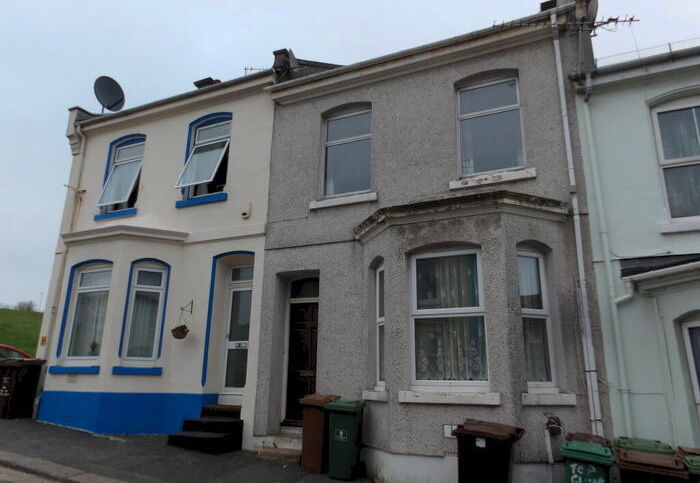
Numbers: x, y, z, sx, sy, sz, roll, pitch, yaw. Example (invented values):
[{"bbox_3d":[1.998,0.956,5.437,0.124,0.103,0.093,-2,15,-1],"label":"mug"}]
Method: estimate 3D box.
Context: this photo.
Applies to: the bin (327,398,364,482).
[{"bbox_3d":[-0.056,2.899,7.187,0.530,1.040,0.470,-6,-15,25],"label":"bin"}]

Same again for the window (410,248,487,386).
[{"bbox_3d":[1.366,1.049,6.793,1.040,1.843,0.100,-6,-15,25],"label":"window"}]

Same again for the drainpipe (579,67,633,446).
[{"bbox_3d":[3.426,0.390,6.391,0.110,5.672,0.160,-6,-15,25],"label":"drainpipe"}]

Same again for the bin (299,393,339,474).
[{"bbox_3d":[-0.450,2.941,7.512,0.530,1.040,0.470,-6,-15,25],"label":"bin"}]

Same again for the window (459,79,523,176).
[{"bbox_3d":[2.266,-1.821,7.828,0.986,1.526,0.100,-6,-15,25],"label":"window"}]

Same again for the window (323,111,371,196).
[{"bbox_3d":[-0.025,-1.592,8.884,0.993,1.540,0.100,-6,-15,25],"label":"window"}]

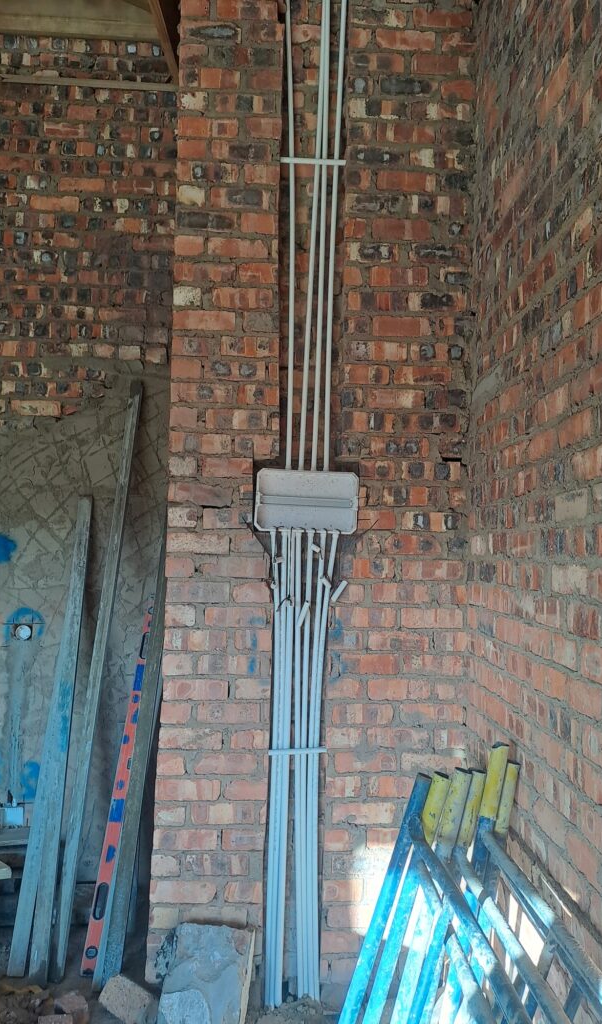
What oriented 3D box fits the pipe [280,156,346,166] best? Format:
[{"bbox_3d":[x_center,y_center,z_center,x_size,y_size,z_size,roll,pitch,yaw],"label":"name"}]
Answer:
[{"bbox_3d":[0.047,-1.288,2.719,0.241,0.021,0.021,2,-3,-2],"label":"pipe"}]

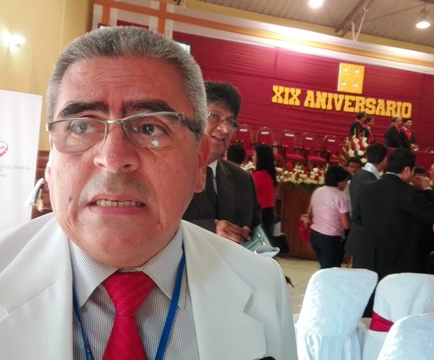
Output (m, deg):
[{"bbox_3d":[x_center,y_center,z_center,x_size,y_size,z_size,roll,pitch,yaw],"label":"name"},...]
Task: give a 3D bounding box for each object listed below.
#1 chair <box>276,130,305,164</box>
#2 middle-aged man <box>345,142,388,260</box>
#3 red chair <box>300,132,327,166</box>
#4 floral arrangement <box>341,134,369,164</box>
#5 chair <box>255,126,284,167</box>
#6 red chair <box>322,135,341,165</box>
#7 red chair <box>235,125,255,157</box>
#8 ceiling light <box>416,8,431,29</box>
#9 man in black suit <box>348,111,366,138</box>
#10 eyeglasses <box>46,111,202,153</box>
[{"bbox_3d":[1.647,-0.625,10.486,0.530,1.020,0.560,4,4,-13],"label":"chair"},{"bbox_3d":[1.232,0.537,3.864,0.420,1.700,0.520,2,6,-39],"label":"middle-aged man"},{"bbox_3d":[2.161,-0.584,10.604,0.530,1.020,0.560,4,4,-13],"label":"red chair"},{"bbox_3d":[2.237,-0.444,7.400,0.500,0.650,0.450,4,4,-13],"label":"floral arrangement"},{"bbox_3d":[1.144,-0.682,10.370,0.530,1.020,0.560,4,4,-13],"label":"chair"},{"bbox_3d":[2.737,-0.526,10.736,0.530,1.020,0.560,4,4,-13],"label":"red chair"},{"bbox_3d":[0.664,-0.727,10.259,0.530,1.020,0.560,4,4,-13],"label":"red chair"},{"bbox_3d":[4.957,-3.877,11.000,0.400,0.450,0.400,4,4,-13],"label":"ceiling light"},{"bbox_3d":[3.361,-0.852,11.263,0.420,1.680,0.500,5,4,-6],"label":"man in black suit"},{"bbox_3d":[-0.093,-0.041,0.495,0.140,0.045,0.140,-5,-3,1],"label":"eyeglasses"}]

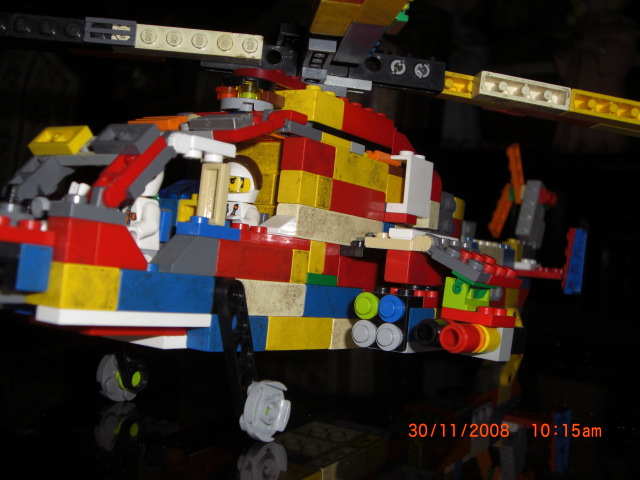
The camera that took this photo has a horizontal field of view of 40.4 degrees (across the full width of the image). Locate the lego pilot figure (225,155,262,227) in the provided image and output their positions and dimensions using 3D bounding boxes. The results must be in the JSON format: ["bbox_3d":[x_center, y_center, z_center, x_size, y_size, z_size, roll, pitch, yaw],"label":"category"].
[{"bbox_3d":[-0.028,-0.010,0.253,0.020,0.029,0.017,4,-3,35],"label":"lego pilot figure"}]

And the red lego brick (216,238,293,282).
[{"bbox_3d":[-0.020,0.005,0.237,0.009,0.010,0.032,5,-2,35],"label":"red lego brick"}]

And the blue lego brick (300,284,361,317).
[{"bbox_3d":[-0.001,0.018,0.271,0.013,0.010,0.032,5,-2,35],"label":"blue lego brick"}]

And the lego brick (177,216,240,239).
[{"bbox_3d":[-0.029,-0.003,0.226,0.008,0.005,0.016,4,-3,35],"label":"lego brick"}]

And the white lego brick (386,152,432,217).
[{"bbox_3d":[0.030,-0.018,0.294,0.008,0.021,0.016,4,-3,35],"label":"white lego brick"}]

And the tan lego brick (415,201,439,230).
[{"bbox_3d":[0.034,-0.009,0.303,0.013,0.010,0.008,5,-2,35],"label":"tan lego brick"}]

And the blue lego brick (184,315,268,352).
[{"bbox_3d":[-0.024,0.024,0.235,0.008,0.010,0.024,4,-3,35],"label":"blue lego brick"}]

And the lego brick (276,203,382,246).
[{"bbox_3d":[0.004,-0.003,0.272,0.008,0.010,0.048,4,-3,35],"label":"lego brick"}]

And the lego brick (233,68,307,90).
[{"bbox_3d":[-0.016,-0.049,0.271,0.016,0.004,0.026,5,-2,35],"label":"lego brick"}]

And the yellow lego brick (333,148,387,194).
[{"bbox_3d":[0.010,-0.022,0.279,0.008,0.010,0.032,4,-3,35],"label":"yellow lego brick"}]

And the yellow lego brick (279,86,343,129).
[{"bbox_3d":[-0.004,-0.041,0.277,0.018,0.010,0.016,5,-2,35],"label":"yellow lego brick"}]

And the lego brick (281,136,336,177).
[{"bbox_3d":[-0.003,-0.024,0.257,0.008,0.010,0.016,5,-2,35],"label":"lego brick"}]

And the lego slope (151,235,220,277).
[{"bbox_3d":[-0.034,0.004,0.219,0.008,0.010,0.016,4,-3,35],"label":"lego slope"}]

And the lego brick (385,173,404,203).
[{"bbox_3d":[0.022,-0.020,0.310,0.008,0.010,0.016,4,-3,35],"label":"lego brick"}]

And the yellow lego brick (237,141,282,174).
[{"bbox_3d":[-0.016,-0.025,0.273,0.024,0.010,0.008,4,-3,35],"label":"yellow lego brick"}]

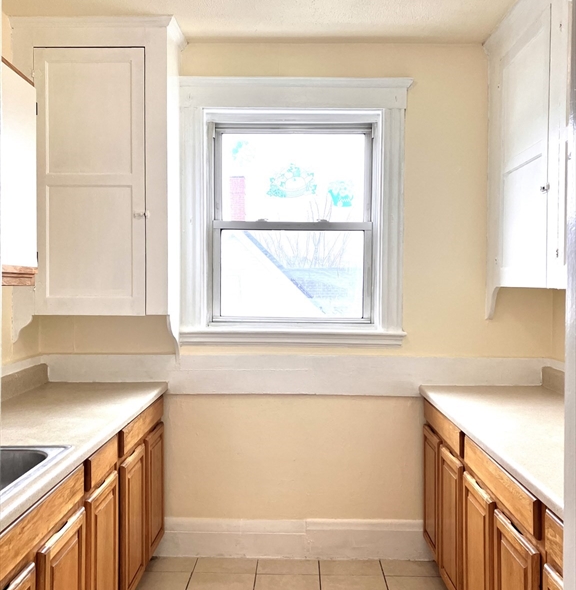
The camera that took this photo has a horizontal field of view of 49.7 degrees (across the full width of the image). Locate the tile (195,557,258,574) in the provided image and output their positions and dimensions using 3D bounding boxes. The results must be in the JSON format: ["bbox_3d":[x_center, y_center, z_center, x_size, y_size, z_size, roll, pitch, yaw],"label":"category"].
[{"bbox_3d":[-0.308,1.360,3.108,0.307,0.010,0.158,0,2,1],"label":"tile"}]

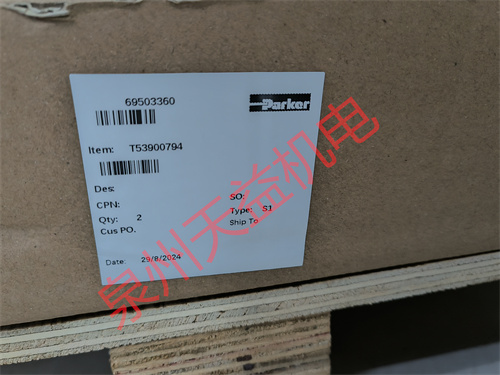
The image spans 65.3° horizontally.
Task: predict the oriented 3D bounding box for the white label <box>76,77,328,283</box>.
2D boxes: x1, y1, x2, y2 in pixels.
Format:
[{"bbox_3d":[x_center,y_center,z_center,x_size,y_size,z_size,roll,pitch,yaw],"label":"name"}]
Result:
[{"bbox_3d":[-0.020,-0.001,0.178,0.102,0.100,0.001,-3,25,-10],"label":"white label"}]

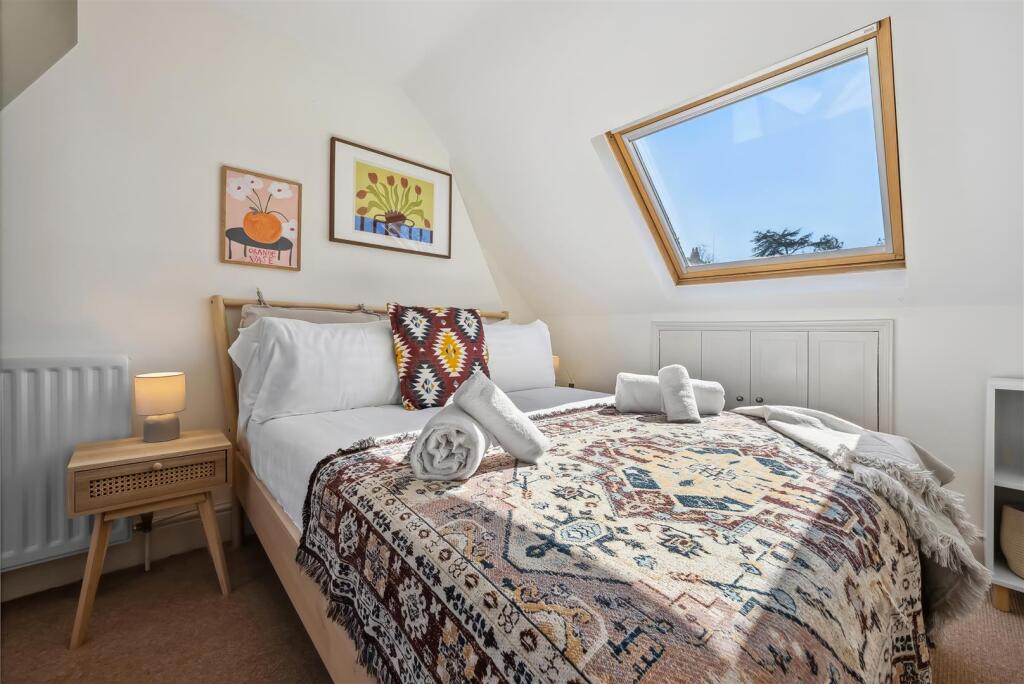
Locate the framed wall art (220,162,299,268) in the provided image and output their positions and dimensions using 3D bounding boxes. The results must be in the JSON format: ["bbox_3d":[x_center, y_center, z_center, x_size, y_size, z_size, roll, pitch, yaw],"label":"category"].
[{"bbox_3d":[-1.163,-0.560,1.862,0.318,0.428,0.025,0,0,-40],"label":"framed wall art"}]

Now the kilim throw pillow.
[{"bbox_3d":[-0.298,0.061,1.726,0.420,0.420,0.140,0,-18,-40],"label":"kilim throw pillow"}]

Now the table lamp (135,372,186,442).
[{"bbox_3d":[-1.283,0.242,1.456,0.142,0.241,0.142,0,0,-41],"label":"table lamp"}]

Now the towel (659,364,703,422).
[{"bbox_3d":[0.555,0.170,1.345,0.097,0.097,0.225,0,36,12],"label":"towel"}]

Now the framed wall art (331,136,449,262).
[{"bbox_3d":[-0.663,-0.787,2.286,0.720,0.535,0.025,0,0,-40],"label":"framed wall art"}]

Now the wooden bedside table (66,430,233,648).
[{"bbox_3d":[-1.217,0.624,1.371,0.383,0.523,0.270,0,0,-41],"label":"wooden bedside table"}]

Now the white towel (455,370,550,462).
[{"bbox_3d":[-0.024,0.172,0.900,0.225,0.097,0.097,42,5,6],"label":"white towel"}]

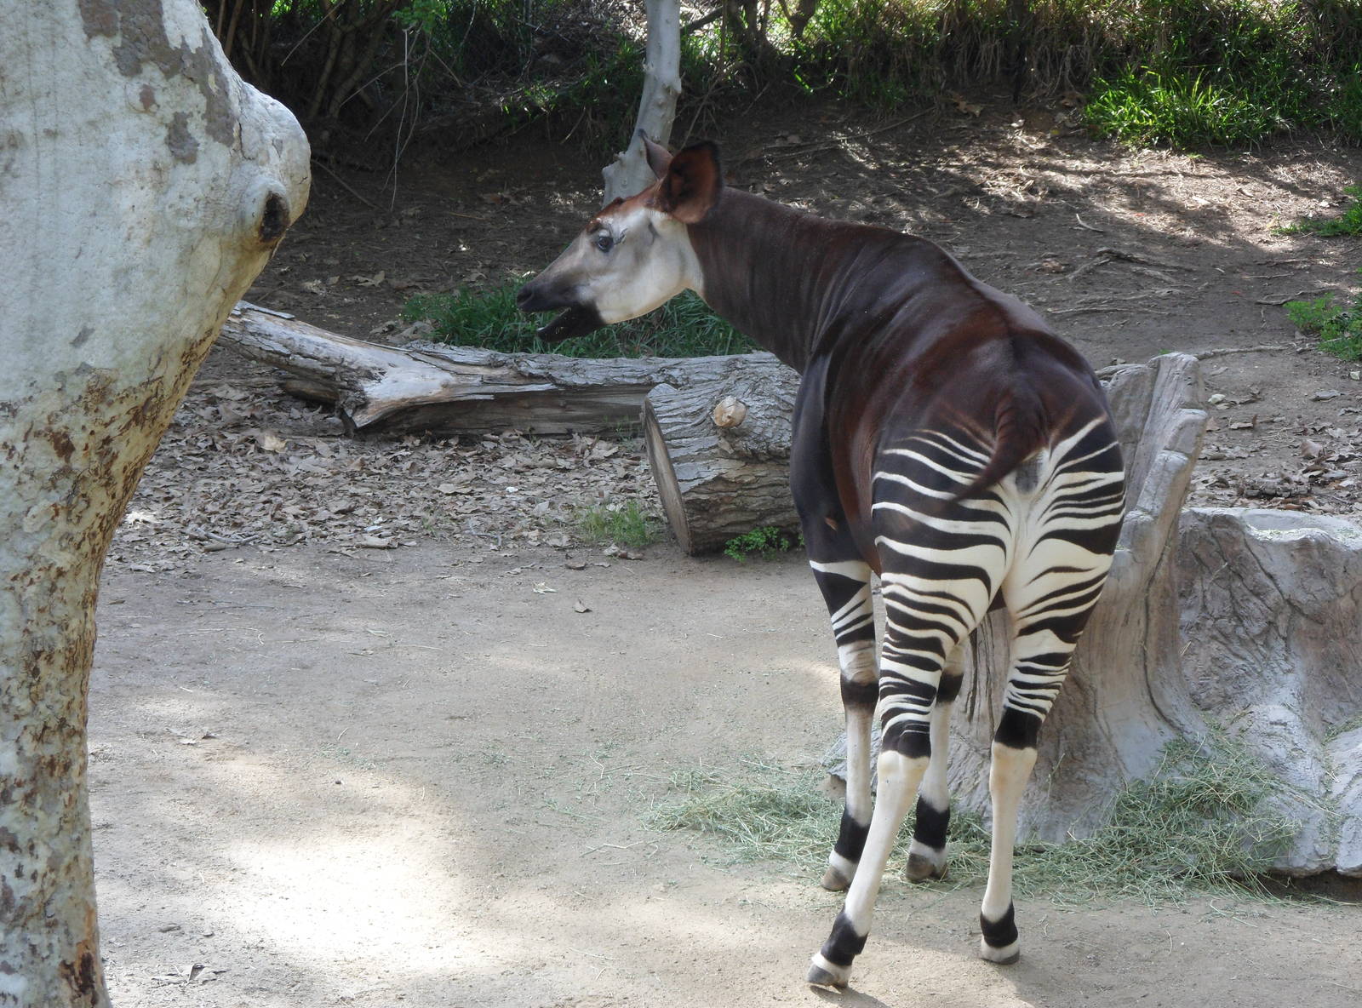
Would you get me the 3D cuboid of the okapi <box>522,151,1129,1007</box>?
[{"bbox_3d":[0.326,0.076,9.770,1.038,1.830,1.722,-2,6,-16],"label":"okapi"}]

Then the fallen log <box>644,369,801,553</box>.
[{"bbox_3d":[0.348,-0.167,16.400,0.950,0.660,0.660,-1,6,-9],"label":"fallen log"}]

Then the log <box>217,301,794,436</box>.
[{"bbox_3d":[-0.822,-0.601,18.600,2.850,0.500,0.550,0,6,4],"label":"log"}]

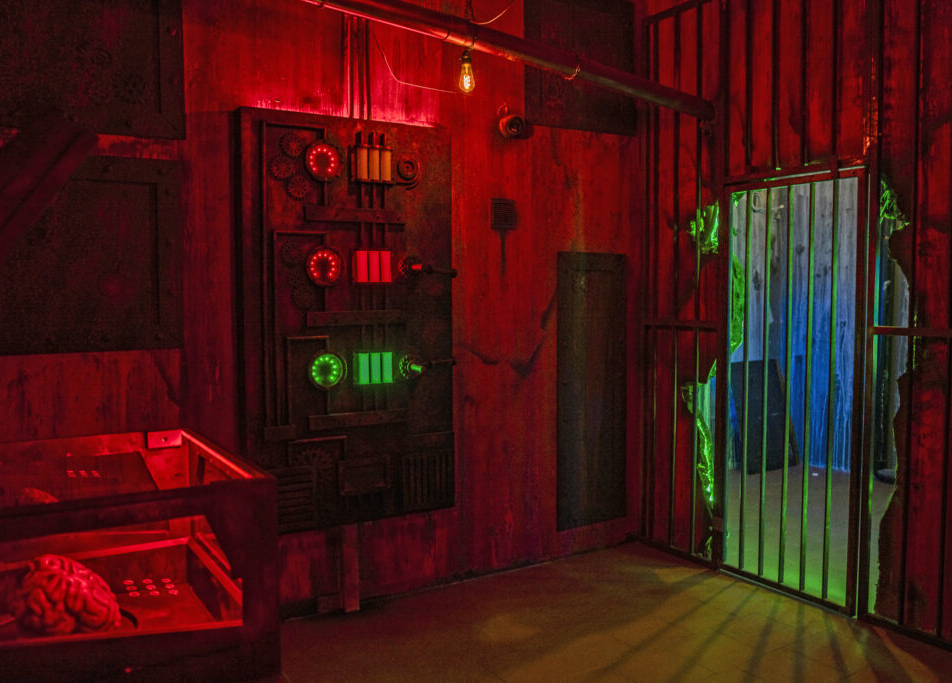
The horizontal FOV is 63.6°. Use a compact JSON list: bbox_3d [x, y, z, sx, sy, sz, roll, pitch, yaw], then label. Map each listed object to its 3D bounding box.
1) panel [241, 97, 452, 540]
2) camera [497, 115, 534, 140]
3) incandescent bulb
[{"bbox_3d":[-0.585,-0.089,3.706,1.036,1.924,0.155,-2,4,-29],"label":"panel"},{"bbox_3d":[0.193,-1.145,4.108,0.120,0.120,0.110,-2,12,-29],"label":"camera"},{"bbox_3d":[-0.036,-1.075,3.050,0.064,0.174,0.064,0,3,0],"label":"incandescent bulb"}]

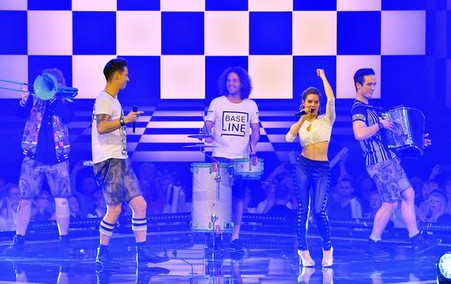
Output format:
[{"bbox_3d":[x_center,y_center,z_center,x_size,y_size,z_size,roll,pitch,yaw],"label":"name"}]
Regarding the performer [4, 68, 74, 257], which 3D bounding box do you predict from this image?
[{"bbox_3d":[-1.776,0.191,23.900,0.670,1.785,0.500,0,1,7],"label":"performer"}]

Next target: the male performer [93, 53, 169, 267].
[{"bbox_3d":[-0.846,0.185,22.300,0.620,1.857,0.520,0,1,18],"label":"male performer"}]

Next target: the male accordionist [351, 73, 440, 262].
[{"bbox_3d":[1.612,0.193,23.600,0.720,1.772,0.540,0,1,30],"label":"male accordionist"}]

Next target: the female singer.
[{"bbox_3d":[0.759,0.230,22.100,0.450,1.757,0.400,0,1,7],"label":"female singer"}]

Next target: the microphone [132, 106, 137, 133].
[{"bbox_3d":[-0.811,-0.200,22.300,0.046,0.238,0.046,3,1,0],"label":"microphone"}]

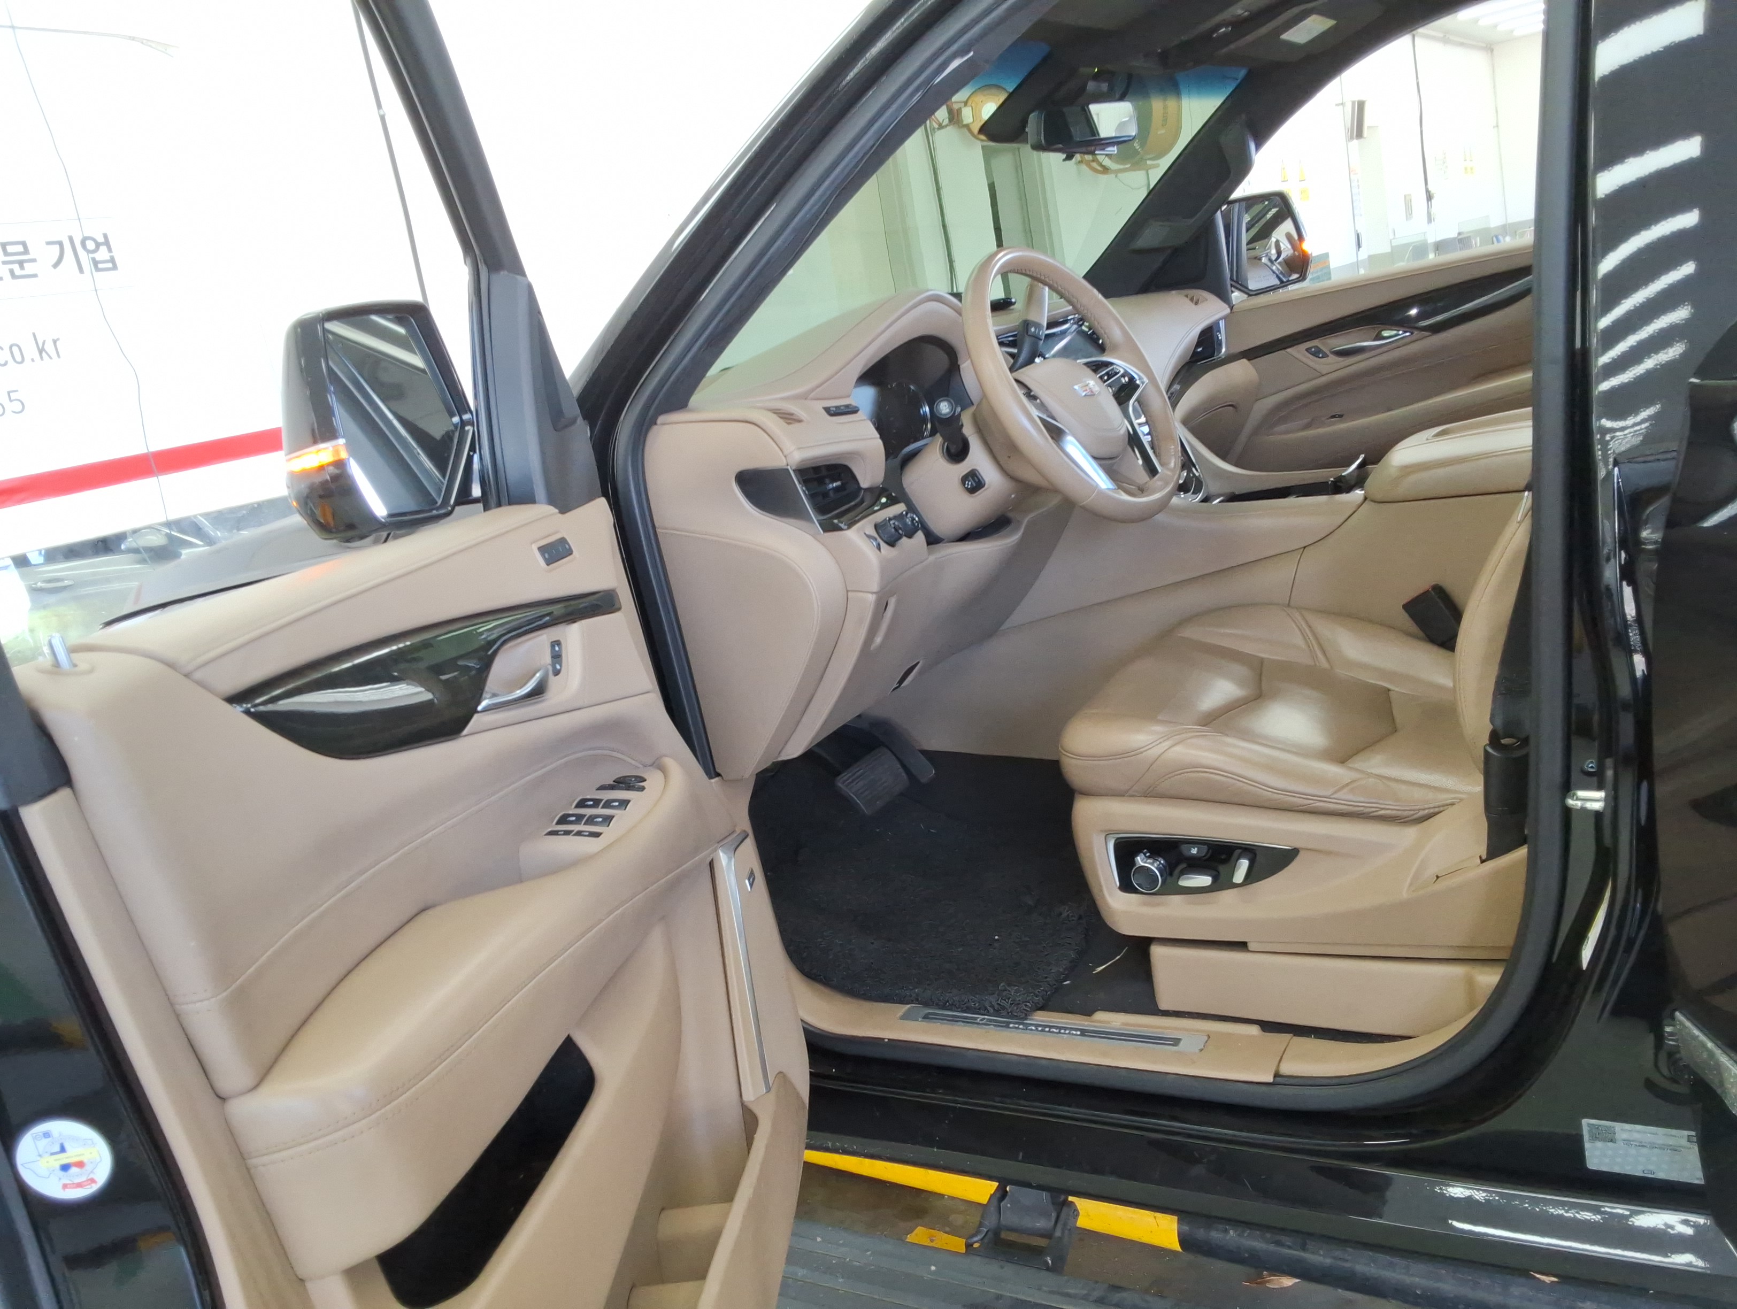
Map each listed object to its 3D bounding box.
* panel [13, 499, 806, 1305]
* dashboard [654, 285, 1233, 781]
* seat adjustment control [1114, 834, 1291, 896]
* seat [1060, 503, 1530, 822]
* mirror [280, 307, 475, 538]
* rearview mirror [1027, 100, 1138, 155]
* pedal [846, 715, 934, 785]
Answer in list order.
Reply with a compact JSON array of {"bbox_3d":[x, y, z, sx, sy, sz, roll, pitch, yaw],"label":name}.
[{"bbox_3d":[-0.201,0.231,1.076,0.170,0.720,0.930,-9,13,8],"label":"panel"},{"bbox_3d":[0.230,-0.328,2.288,0.510,0.540,1.580,-2,16,32],"label":"dashboard"},{"bbox_3d":[0.366,0.233,1.550,0.210,0.075,0.035,-2,16,32],"label":"seat adjustment control"},{"bbox_3d":[0.595,-0.294,1.592,0.910,1.000,0.550,-2,16,32],"label":"seat"},{"bbox_3d":[-0.455,-0.214,1.283,0.110,0.205,0.235,-6,14,21],"label":"mirror"},{"bbox_3d":[0.315,-0.777,2.078,0.240,0.065,0.040,-21,17,-38],"label":"rearview mirror"},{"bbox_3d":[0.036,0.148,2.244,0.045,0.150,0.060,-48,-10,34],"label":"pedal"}]

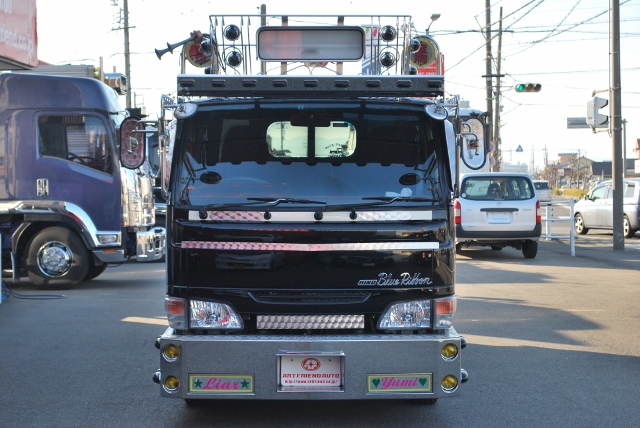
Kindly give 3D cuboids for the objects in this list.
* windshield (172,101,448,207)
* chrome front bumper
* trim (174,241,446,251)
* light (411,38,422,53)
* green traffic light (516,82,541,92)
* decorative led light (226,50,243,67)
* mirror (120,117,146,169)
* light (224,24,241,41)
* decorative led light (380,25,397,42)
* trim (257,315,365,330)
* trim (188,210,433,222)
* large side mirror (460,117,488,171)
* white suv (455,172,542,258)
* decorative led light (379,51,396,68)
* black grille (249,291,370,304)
[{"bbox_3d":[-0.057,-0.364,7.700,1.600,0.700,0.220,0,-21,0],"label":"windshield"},{"bbox_3d":[-0.051,0.855,7.330,1.720,0.335,0.550,0,1,0],"label":"chrome front bumper"},{"bbox_3d":[-0.053,0.188,7.390,1.495,0.053,0.070,0,1,0],"label":"trim"},{"bbox_3d":[0.629,-1.113,8.450,0.090,0.100,0.100,0,1,0],"label":"light"},{"bbox_3d":[9.219,-5.606,57.000,1.170,0.410,0.320,0,2,-7],"label":"green traffic light"},{"bbox_3d":[-0.545,-0.993,8.200,0.098,0.098,0.085,0,2,0],"label":"decorative led light"},{"bbox_3d":[-1.117,-0.422,7.650,0.152,0.312,0.070,0,1,10],"label":"mirror"},{"bbox_3d":[-0.562,-1.159,8.200,0.098,0.098,0.085,0,2,0],"label":"light"},{"bbox_3d":[0.439,-1.155,8.200,0.098,0.098,0.085,0,2,0],"label":"decorative led light"},{"bbox_3d":[-0.051,0.624,7.380,0.617,0.079,0.025,0,1,0],"label":"trim"},{"bbox_3d":[-0.054,0.013,7.510,1.430,0.062,0.050,0,1,0],"label":"trim"},{"bbox_3d":[0.918,-0.420,7.650,0.152,0.315,0.070,0,1,-10],"label":"large side mirror"},{"bbox_3d":[2.900,-0.005,24.000,1.690,1.510,4.200,0,2,-5],"label":"white suv"},{"bbox_3d":[0.417,-0.951,7.900,0.102,0.102,0.090,0,1,0],"label":"decorative led light"},{"bbox_3d":[-0.058,0.485,7.400,0.710,0.080,0.070,0,2,0],"label":"black grille"}]

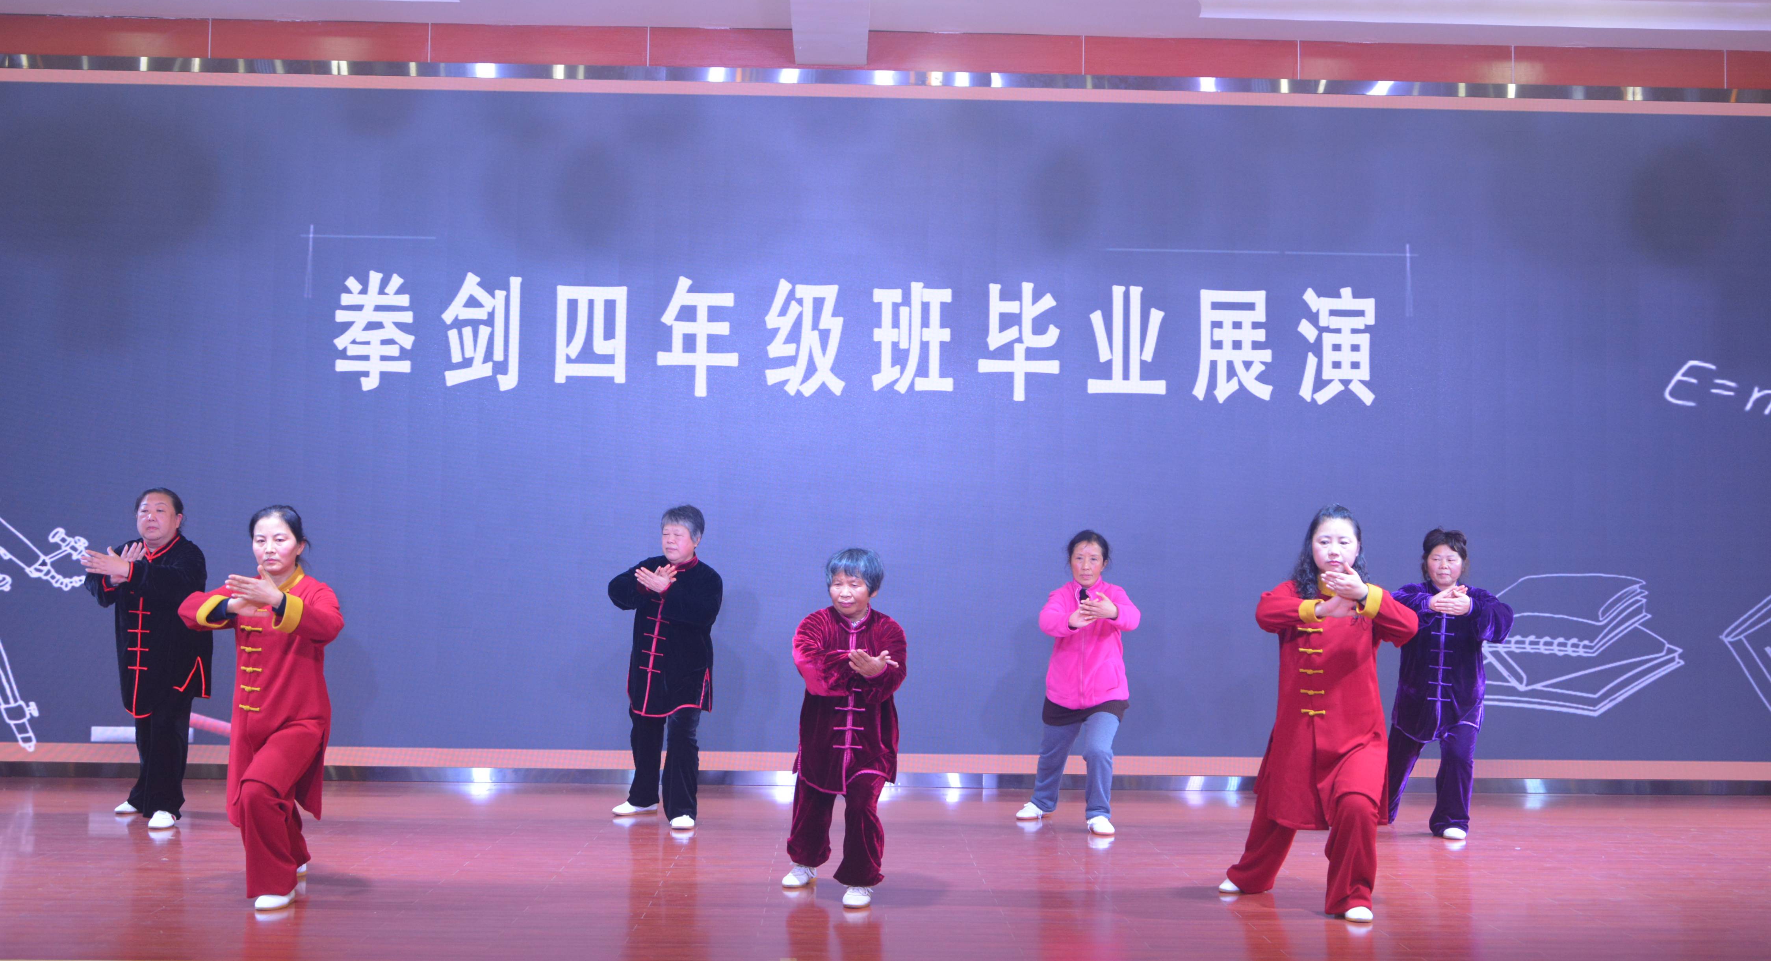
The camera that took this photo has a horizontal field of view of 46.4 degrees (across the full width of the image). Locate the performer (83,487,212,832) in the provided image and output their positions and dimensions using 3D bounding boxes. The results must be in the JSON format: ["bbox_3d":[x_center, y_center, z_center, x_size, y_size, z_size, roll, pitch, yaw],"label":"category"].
[{"bbox_3d":[-3.438,0.809,9.703,0.698,1.560,0.672,-1,-4,24],"label":"performer"}]

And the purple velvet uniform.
[{"bbox_3d":[2.641,1.076,9.782,0.673,1.187,0.597,0,-3,16],"label":"purple velvet uniform"}]

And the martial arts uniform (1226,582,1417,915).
[{"bbox_3d":[1.531,0.939,7.365,0.774,1.151,0.669,-1,-4,22],"label":"martial arts uniform"}]

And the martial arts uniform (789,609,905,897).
[{"bbox_3d":[-0.136,0.984,7.546,0.490,1.041,0.687,0,-3,6],"label":"martial arts uniform"}]

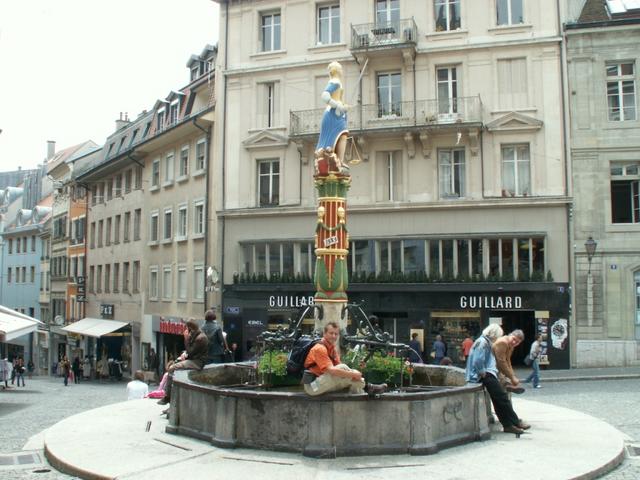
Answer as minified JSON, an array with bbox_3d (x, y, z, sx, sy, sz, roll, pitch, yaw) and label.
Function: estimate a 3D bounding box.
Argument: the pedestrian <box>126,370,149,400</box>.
[{"bbox_3d":[-3.563,3.128,12.643,0.500,1.100,0.750,2,-6,-20],"label":"pedestrian"}]

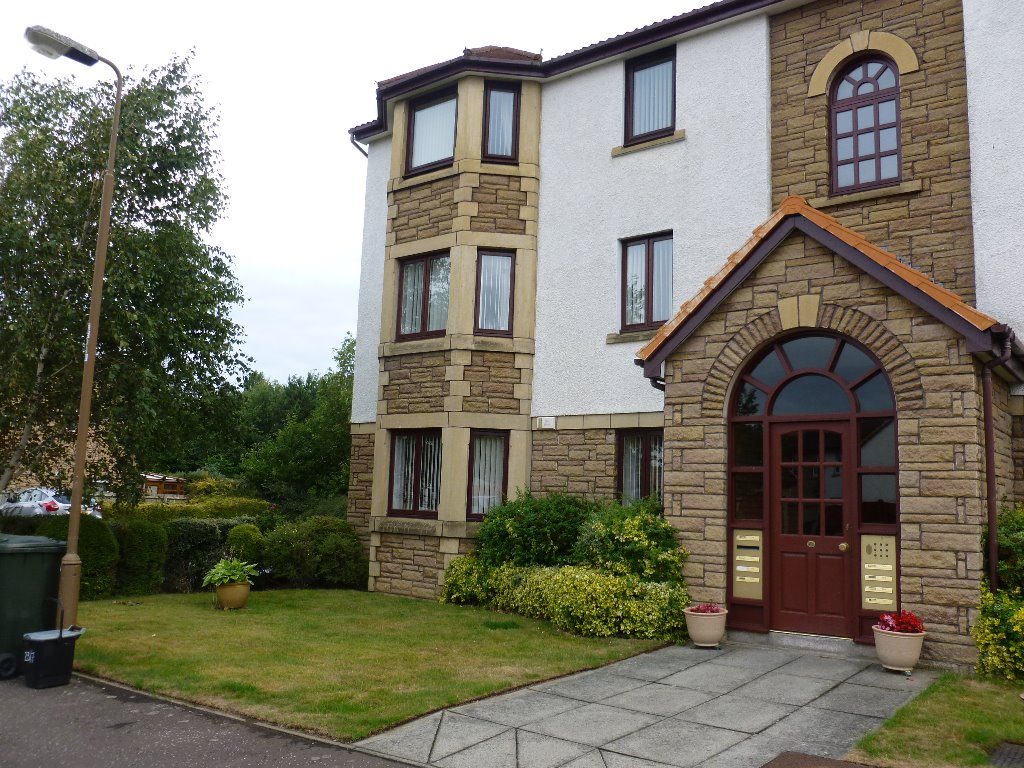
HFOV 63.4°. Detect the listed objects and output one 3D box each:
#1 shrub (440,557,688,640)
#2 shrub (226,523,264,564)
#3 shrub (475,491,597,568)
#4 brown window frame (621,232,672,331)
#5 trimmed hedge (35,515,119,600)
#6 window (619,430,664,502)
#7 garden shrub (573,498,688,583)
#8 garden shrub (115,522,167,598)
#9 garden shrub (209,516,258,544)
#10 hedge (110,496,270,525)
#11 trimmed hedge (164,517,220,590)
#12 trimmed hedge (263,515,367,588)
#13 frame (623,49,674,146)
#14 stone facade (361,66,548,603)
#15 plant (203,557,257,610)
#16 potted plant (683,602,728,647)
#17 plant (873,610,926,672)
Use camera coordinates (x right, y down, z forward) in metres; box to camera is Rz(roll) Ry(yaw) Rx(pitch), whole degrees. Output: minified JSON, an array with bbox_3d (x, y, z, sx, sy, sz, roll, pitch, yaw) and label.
[{"bbox_3d":[0.566,2.397,9.685,3.550,0.700,0.900,-1,-8,24],"label":"shrub"},{"bbox_3d":[-4.034,2.513,12.566,0.600,0.860,0.600,5,-8,-22],"label":"shrub"},{"bbox_3d":[0.225,2.173,10.981,1.450,1.520,1.150,-4,-10,36],"label":"shrub"},{"bbox_3d":[1.870,-1.425,11.540,0.850,1.330,0.120,-4,-10,38],"label":"brown window frame"},{"bbox_3d":[-5.673,2.241,10.820,1.050,1.070,1.000,7,-9,-32],"label":"trimmed hedge"},{"bbox_3d":[1.782,1.271,11.189,0.833,1.360,0.100,-4,-10,36],"label":"window"},{"bbox_3d":[1.303,1.957,9.083,1.200,1.320,1.050,-4,-10,36],"label":"garden shrub"},{"bbox_3d":[-5.064,2.369,11.437,0.680,1.020,0.800,8,-9,-37],"label":"garden shrub"},{"bbox_3d":[-4.342,2.578,13.013,0.850,1.030,0.800,5,-8,-22],"label":"garden shrub"},{"bbox_3d":[-7.665,3.522,20.216,1.000,1.260,4.000,-4,-10,36],"label":"hedge"},{"bbox_3d":[-4.820,2.549,12.499,0.800,1.060,0.800,-4,-10,36],"label":"trimmed hedge"},{"bbox_3d":[-3.101,2.606,13.063,1.600,1.110,1.200,4,-8,-17],"label":"trimmed hedge"},{"bbox_3d":[1.994,-4.151,11.915,0.833,1.354,0.100,-4,-10,36],"label":"frame"},{"bbox_3d":[-1.263,-0.744,13.287,3.350,8.010,0.900,-4,-10,38],"label":"stone facade"},{"bbox_3d":[-3.466,2.448,10.239,0.660,0.630,0.660,-4,-10,36],"label":"plant"},{"bbox_3d":[1.774,2.238,7.592,0.425,0.365,0.425,2,-8,0],"label":"potted plant"},{"bbox_3d":[3.097,2.049,6.651,0.420,0.470,0.420,-4,-10,36],"label":"plant"}]

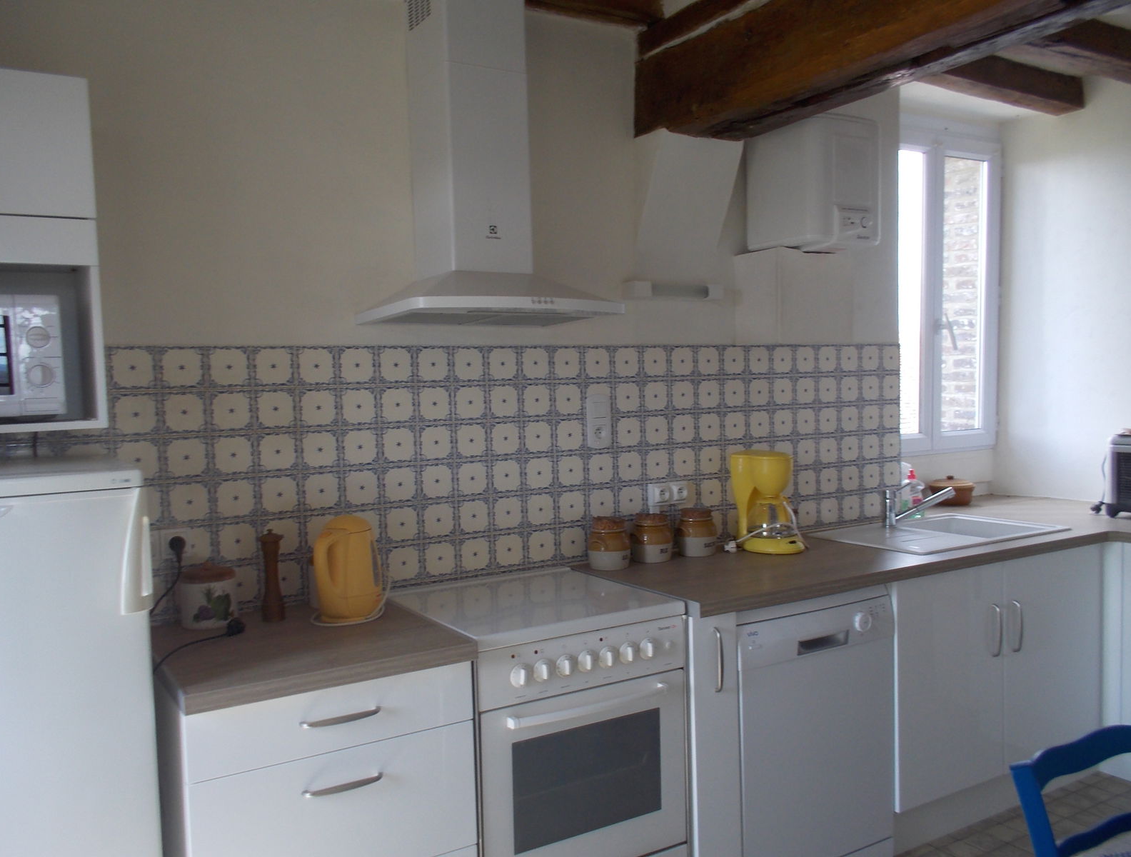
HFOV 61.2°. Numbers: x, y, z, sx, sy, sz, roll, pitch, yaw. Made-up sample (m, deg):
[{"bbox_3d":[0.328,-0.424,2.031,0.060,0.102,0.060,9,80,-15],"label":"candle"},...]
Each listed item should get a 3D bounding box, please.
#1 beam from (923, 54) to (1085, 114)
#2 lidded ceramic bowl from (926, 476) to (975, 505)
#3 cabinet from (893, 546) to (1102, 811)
[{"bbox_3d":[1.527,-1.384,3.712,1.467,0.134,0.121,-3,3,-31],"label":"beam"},{"bbox_3d":[1.693,0.269,4.205,0.198,0.123,0.198,-2,2,0],"label":"lidded ceramic bowl"},{"bbox_3d":[1.284,0.765,3.339,1.050,0.679,0.580,-3,3,-31],"label":"cabinet"}]

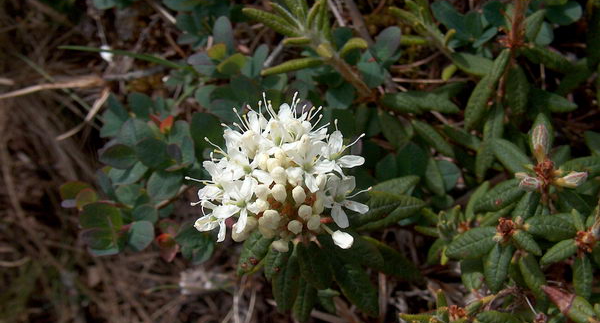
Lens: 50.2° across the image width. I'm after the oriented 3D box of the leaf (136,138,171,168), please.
[{"bbox_3d":[-0.065,-0.004,0.285,0.016,0.004,0.014,23,68,10],"label":"leaf"}]

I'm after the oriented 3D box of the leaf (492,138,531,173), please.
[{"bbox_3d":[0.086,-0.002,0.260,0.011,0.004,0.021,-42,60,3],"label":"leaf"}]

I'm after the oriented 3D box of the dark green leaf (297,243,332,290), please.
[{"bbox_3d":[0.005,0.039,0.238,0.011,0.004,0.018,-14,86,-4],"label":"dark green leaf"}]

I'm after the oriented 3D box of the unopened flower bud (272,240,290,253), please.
[{"bbox_3d":[-0.006,0.028,0.207,0.005,0.005,0.005,-13,27,0],"label":"unopened flower bud"}]

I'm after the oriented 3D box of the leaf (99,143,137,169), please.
[{"bbox_3d":[-0.078,-0.002,0.275,0.016,0.004,0.011,2,78,-6],"label":"leaf"}]

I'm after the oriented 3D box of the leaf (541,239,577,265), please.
[{"bbox_3d":[0.111,0.039,0.275,0.018,0.005,0.007,-31,69,-6],"label":"leaf"}]

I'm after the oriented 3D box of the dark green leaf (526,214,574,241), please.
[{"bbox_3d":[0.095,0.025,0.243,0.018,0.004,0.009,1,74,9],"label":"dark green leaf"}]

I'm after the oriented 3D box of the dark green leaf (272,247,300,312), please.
[{"bbox_3d":[-0.005,0.044,0.240,0.011,0.004,0.025,10,79,2],"label":"dark green leaf"}]

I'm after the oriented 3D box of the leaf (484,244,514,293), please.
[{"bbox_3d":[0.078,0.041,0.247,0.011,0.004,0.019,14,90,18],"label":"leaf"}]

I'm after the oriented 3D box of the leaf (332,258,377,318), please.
[{"bbox_3d":[0.019,0.044,0.228,0.013,0.006,0.026,-37,82,-14],"label":"leaf"}]

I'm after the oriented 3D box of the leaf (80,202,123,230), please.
[{"bbox_3d":[-0.088,0.025,0.285,0.020,0.004,0.013,12,68,11],"label":"leaf"}]

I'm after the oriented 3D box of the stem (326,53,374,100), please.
[{"bbox_3d":[0.024,-0.041,0.305,0.005,0.031,0.005,-49,21,0],"label":"stem"}]

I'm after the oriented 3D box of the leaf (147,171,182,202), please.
[{"bbox_3d":[-0.060,0.011,0.285,0.013,0.004,0.018,43,71,10],"label":"leaf"}]

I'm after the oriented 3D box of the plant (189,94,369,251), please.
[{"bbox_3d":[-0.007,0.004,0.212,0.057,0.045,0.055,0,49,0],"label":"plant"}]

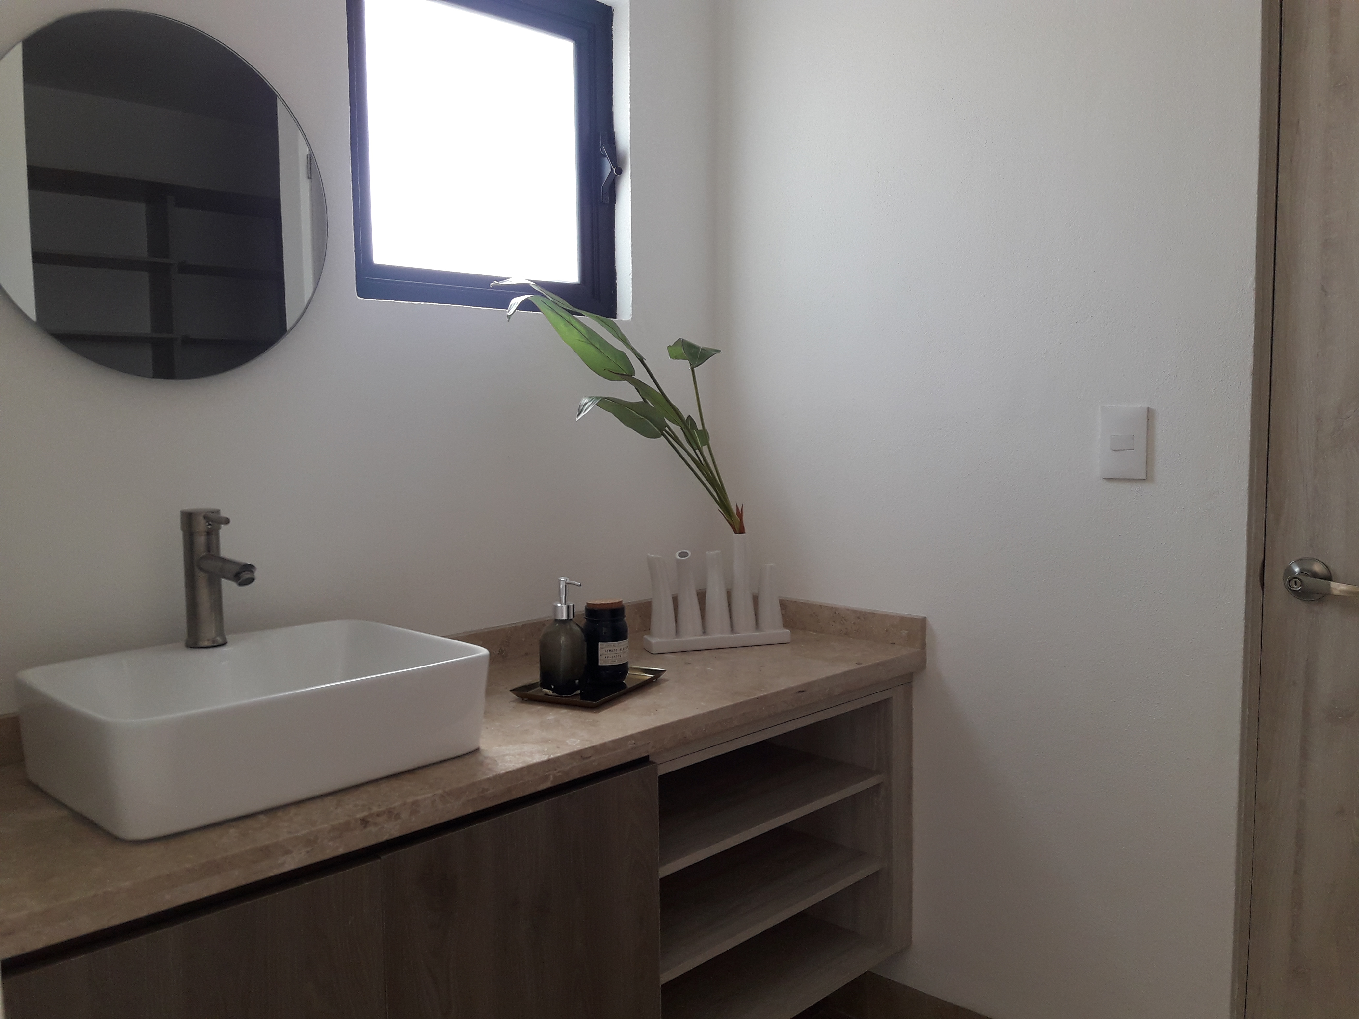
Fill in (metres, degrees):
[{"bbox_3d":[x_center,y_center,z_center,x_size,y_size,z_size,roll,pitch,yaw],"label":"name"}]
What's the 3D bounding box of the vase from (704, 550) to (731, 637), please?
[{"bbox_3d":[0.074,0.162,2.138,0.052,0.156,0.050,-1,5,0],"label":"vase"}]

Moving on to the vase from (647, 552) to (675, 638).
[{"bbox_3d":[-0.034,0.167,2.104,0.053,0.155,0.051,-1,5,0],"label":"vase"}]

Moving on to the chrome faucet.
[{"bbox_3d":[-0.623,0.099,1.494,0.178,0.189,0.057,4,7,44],"label":"chrome faucet"}]

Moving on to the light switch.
[{"bbox_3d":[0.724,-0.107,1.786,0.074,0.116,0.010,4,7,44],"label":"light switch"}]

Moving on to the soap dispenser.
[{"bbox_3d":[-0.185,0.202,1.749,0.081,0.183,0.071,4,7,44],"label":"soap dispenser"}]

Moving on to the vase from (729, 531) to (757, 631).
[{"bbox_3d":[0.125,0.144,2.152,0.051,0.189,0.050,-1,5,0],"label":"vase"}]

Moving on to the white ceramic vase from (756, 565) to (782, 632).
[{"bbox_3d":[0.179,0.174,2.172,0.050,0.124,0.049,-1,5,0],"label":"white ceramic vase"}]

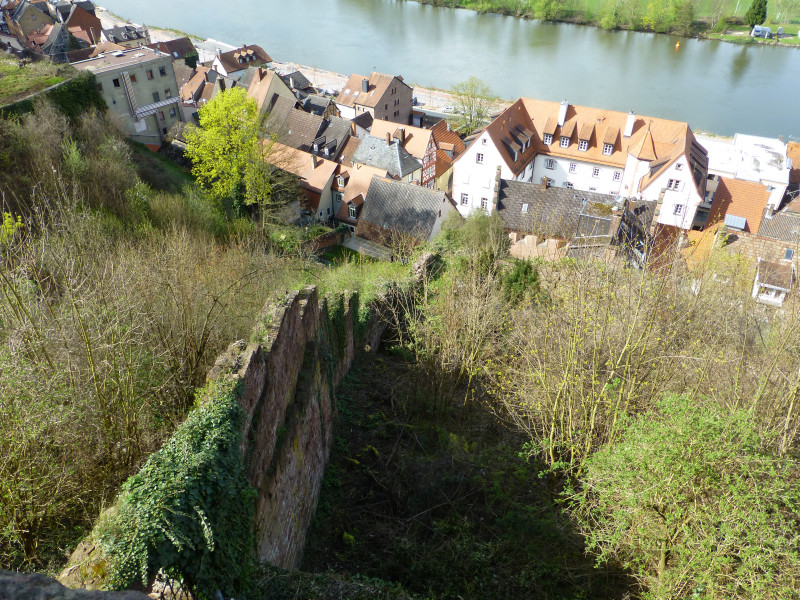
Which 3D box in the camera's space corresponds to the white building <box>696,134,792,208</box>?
[{"bbox_3d":[55.532,-20.571,97.377,14.112,8.232,22.260,16,37,23],"label":"white building"}]

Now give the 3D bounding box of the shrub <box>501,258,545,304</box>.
[{"bbox_3d":[12.397,-1.807,58.000,3.900,3.800,3.600,-1,34,0],"label":"shrub"}]

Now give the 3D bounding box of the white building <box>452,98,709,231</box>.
[{"bbox_3d":[28.898,-20.758,91.379,35.616,15.624,22.680,17,38,24],"label":"white building"}]

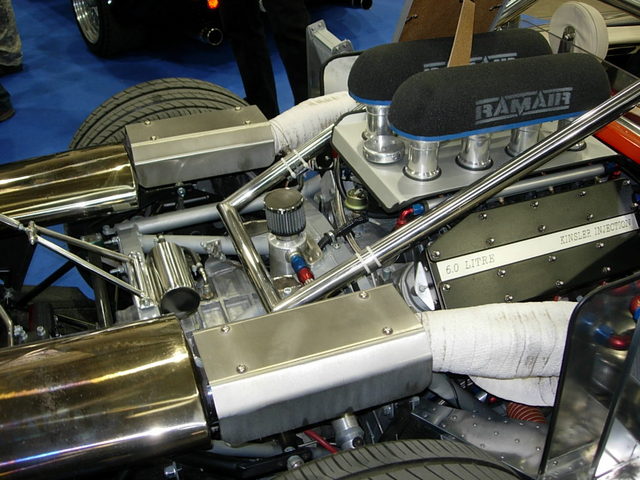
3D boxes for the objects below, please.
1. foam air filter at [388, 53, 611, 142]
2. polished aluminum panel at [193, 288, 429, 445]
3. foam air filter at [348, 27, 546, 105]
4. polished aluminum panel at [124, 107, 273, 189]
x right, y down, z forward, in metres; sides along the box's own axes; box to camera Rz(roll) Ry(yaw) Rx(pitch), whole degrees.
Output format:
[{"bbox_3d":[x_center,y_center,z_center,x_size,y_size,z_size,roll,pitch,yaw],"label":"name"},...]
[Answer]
[{"bbox_3d":[0.344,-0.285,1.319,0.450,0.088,0.158,-12,35,-16],"label":"foam air filter"},{"bbox_3d":[-0.016,0.176,1.060,0.319,0.104,0.174,-12,35,-16],"label":"polished aluminum panel"},{"bbox_3d":[0.278,-0.370,1.450,0.450,0.088,0.158,-12,35,-16],"label":"foam air filter"},{"bbox_3d":[-0.286,-0.231,1.685,0.319,0.104,0.174,-12,35,-16],"label":"polished aluminum panel"}]

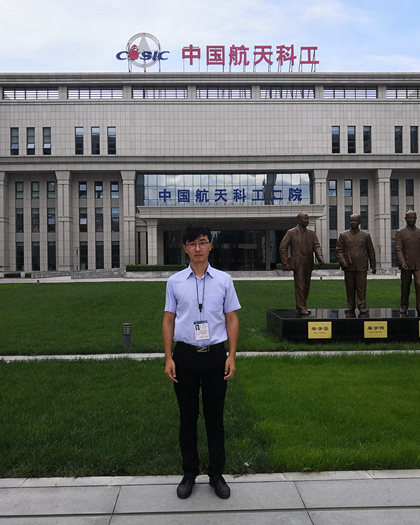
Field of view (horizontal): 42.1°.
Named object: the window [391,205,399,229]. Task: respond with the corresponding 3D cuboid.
[{"bbox_3d":[24.603,-6.026,72.711,1.090,3.157,0.150,-1,0,-2],"label":"window"}]

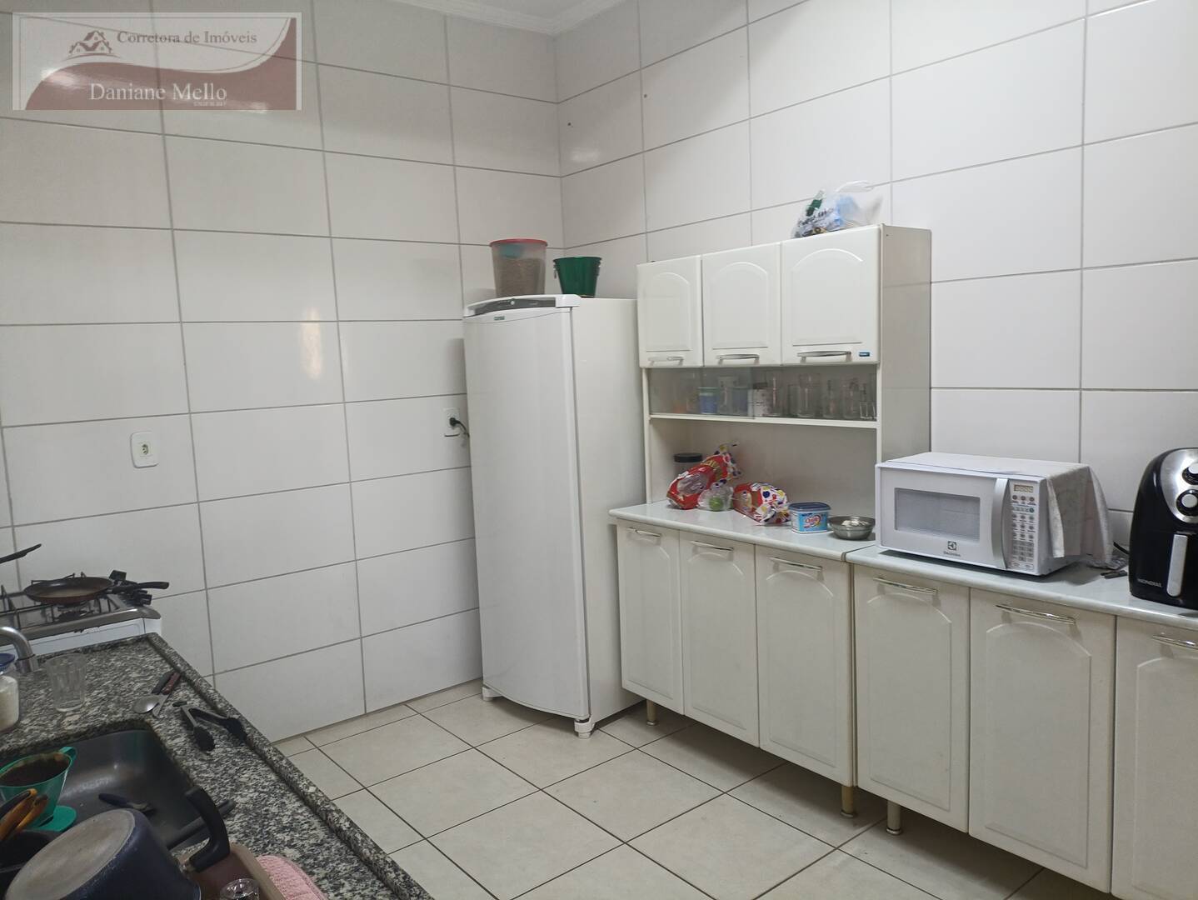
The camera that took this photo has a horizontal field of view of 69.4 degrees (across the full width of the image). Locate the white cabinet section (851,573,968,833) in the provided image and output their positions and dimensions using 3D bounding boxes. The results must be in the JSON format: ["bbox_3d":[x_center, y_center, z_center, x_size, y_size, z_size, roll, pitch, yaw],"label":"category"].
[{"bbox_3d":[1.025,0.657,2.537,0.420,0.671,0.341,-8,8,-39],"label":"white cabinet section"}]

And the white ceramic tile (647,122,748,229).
[{"bbox_3d":[0.382,-1.066,3.412,0.010,0.324,0.571,-8,8,-39],"label":"white ceramic tile"}]

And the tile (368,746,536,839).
[{"bbox_3d":[-0.495,1.153,2.931,0.429,0.010,0.429,-8,8,-38],"label":"tile"}]

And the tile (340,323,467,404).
[{"bbox_3d":[-0.811,-0.381,3.643,0.570,0.324,0.010,-7,8,-37],"label":"tile"}]

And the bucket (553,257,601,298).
[{"bbox_3d":[-0.079,-0.642,3.274,0.179,0.153,0.179,-3,7,-1],"label":"bucket"}]

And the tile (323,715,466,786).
[{"bbox_3d":[-0.775,1.137,3.291,0.432,0.012,0.432,-8,8,-39],"label":"tile"}]

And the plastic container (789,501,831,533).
[{"bbox_3d":[0.676,0.219,2.772,0.127,0.085,0.094,-3,6,-2],"label":"plastic container"}]

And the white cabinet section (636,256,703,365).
[{"bbox_3d":[0.369,-0.518,3.305,0.280,0.390,0.337,-8,8,-39],"label":"white cabinet section"}]

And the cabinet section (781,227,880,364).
[{"bbox_3d":[0.817,-0.478,2.766,0.280,0.396,0.356,-8,8,-39],"label":"cabinet section"}]

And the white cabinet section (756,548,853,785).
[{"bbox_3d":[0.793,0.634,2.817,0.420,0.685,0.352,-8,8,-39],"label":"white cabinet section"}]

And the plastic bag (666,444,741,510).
[{"bbox_3d":[0.402,0.094,3.307,0.170,0.242,0.288,-8,8,-39],"label":"plastic bag"}]

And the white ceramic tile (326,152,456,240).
[{"bbox_3d":[-0.828,-1.017,3.527,0.563,0.320,0.010,-7,8,-37],"label":"white ceramic tile"}]

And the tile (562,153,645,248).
[{"bbox_3d":[0.017,-1.084,3.799,0.010,0.320,0.564,-8,8,-39],"label":"tile"}]

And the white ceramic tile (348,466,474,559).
[{"bbox_3d":[-0.783,0.265,3.705,0.567,0.322,0.012,-8,8,-37],"label":"white ceramic tile"}]

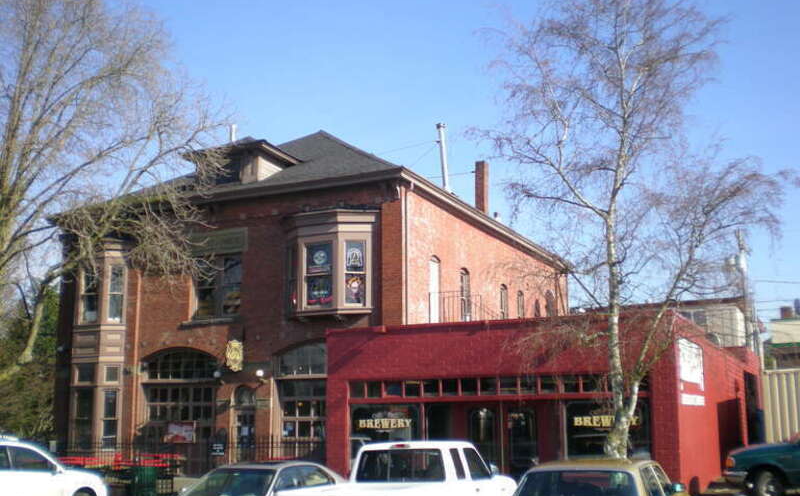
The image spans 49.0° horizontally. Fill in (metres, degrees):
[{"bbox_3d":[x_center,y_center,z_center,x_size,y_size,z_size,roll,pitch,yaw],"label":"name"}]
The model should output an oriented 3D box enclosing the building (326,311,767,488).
[{"bbox_3d":[7.011,5.638,30.735,8.700,4.200,23.000,-5,-12,25],"label":"building"}]

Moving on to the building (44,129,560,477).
[{"bbox_3d":[-2.536,2.188,38.433,15.100,14.100,19.600,-5,-12,25],"label":"building"}]

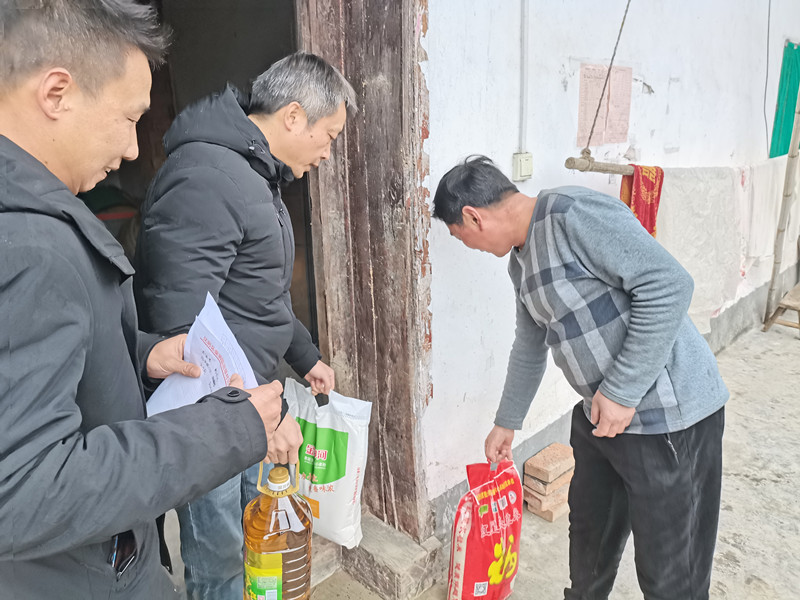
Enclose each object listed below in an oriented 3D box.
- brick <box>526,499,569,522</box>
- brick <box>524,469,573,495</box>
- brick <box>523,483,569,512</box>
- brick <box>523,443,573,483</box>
[{"bbox_3d":[0.657,0.837,2.514,0.236,0.049,0.113,-14,19,-41],"label":"brick"},{"bbox_3d":[0.643,0.736,2.528,0.236,0.049,0.113,-14,19,-40],"label":"brick"},{"bbox_3d":[0.646,0.793,2.496,0.236,0.049,0.113,-9,16,-26],"label":"brick"},{"bbox_3d":[0.647,0.685,2.537,0.236,0.049,0.113,-15,20,-43],"label":"brick"}]

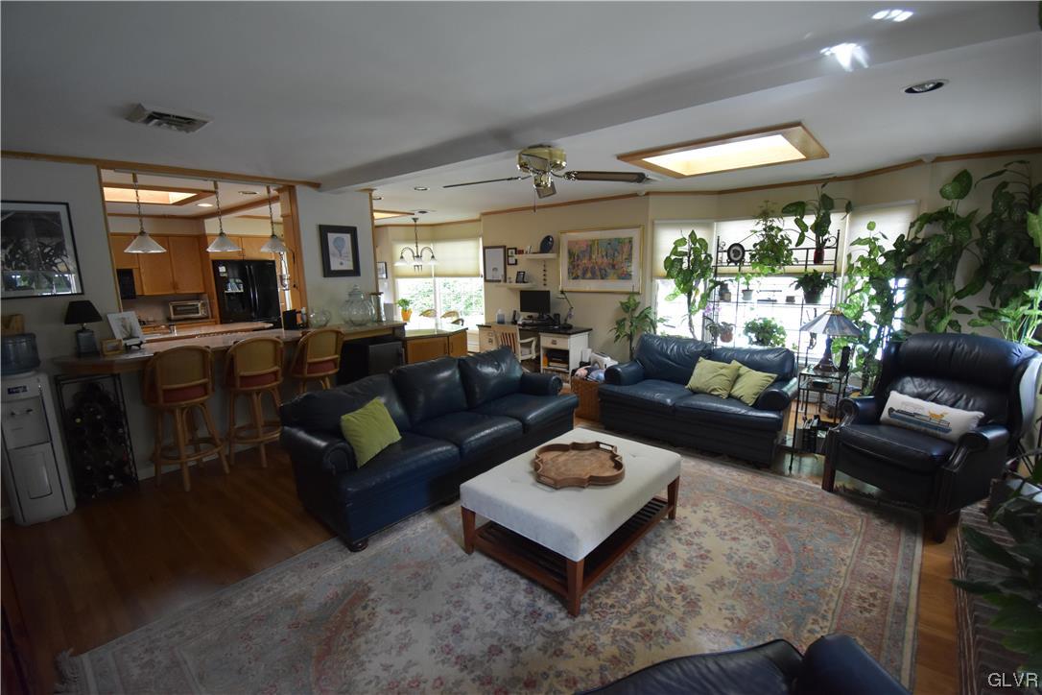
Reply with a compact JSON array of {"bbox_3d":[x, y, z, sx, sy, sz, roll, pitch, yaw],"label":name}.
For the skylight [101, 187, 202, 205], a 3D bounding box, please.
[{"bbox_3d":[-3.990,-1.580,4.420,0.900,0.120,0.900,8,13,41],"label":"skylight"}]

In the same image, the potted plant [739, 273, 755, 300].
[{"bbox_3d":[2.420,-0.652,4.650,0.170,0.290,0.170,7,12,39],"label":"potted plant"}]

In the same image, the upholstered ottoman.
[{"bbox_3d":[0.350,0.937,2.630,0.780,0.435,1.150,8,13,41],"label":"upholstered ottoman"}]

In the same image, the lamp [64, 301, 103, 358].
[{"bbox_3d":[-3.000,-0.131,2.985,0.180,0.385,0.180,7,13,38],"label":"lamp"}]

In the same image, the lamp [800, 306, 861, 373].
[{"bbox_3d":[2.519,-0.056,3.532,0.410,0.520,0.410,7,13,38],"label":"lamp"}]

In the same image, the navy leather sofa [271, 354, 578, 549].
[{"bbox_3d":[-0.517,0.566,3.619,0.920,0.830,2.430,8,14,39],"label":"navy leather sofa"}]

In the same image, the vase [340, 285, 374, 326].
[{"bbox_3d":[-1.649,-0.433,4.352,0.340,0.420,0.340,9,14,41],"label":"vase"}]

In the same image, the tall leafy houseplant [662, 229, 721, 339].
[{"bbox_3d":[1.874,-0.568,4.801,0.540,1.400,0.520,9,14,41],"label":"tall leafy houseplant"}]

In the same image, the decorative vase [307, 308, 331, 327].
[{"bbox_3d":[-2.015,-0.298,4.328,0.225,0.190,0.225,7,13,38],"label":"decorative vase"}]

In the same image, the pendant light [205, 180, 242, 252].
[{"bbox_3d":[-2.605,-1.126,3.751,0.275,0.600,0.275,7,13,38],"label":"pendant light"}]

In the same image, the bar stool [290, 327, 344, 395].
[{"bbox_3d":[-1.938,0.357,4.267,0.500,1.090,0.480,7,13,38],"label":"bar stool"}]

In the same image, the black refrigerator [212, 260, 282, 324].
[{"bbox_3d":[-4.638,-0.562,7.286,0.750,1.780,0.900,9,14,41],"label":"black refrigerator"}]

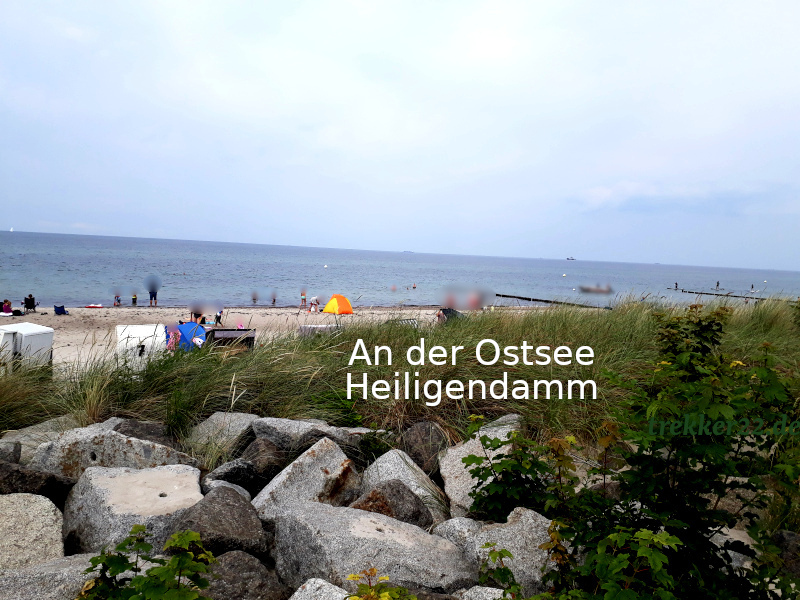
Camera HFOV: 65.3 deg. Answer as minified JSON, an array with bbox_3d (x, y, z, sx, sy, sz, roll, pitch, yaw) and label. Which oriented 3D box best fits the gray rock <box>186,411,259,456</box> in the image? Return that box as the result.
[{"bbox_3d":[-1.735,1.325,6.100,0.700,0.360,0.600,2,5,-15],"label":"gray rock"}]

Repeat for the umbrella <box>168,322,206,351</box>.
[{"bbox_3d":[-6.981,1.298,20.500,1.250,1.050,1.100,4,5,17],"label":"umbrella"}]

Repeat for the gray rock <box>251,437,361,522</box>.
[{"bbox_3d":[-0.637,1.236,4.250,0.710,0.500,0.480,3,4,0],"label":"gray rock"}]

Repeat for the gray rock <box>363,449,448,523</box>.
[{"bbox_3d":[0.045,1.558,5.050,0.660,0.550,0.550,3,4,0],"label":"gray rock"}]

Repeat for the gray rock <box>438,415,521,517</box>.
[{"bbox_3d":[0.614,1.254,4.700,0.640,0.640,0.530,3,4,0],"label":"gray rock"}]

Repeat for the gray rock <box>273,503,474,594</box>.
[{"bbox_3d":[-0.136,1.434,3.600,1.100,0.420,0.570,3,4,0],"label":"gray rock"}]

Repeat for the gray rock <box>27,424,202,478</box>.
[{"bbox_3d":[-2.189,1.176,4.750,1.240,0.440,0.550,3,4,6],"label":"gray rock"}]

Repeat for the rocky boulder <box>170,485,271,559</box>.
[{"bbox_3d":[-1.079,1.343,3.750,0.570,0.390,0.460,3,4,0],"label":"rocky boulder"}]

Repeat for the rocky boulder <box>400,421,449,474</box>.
[{"bbox_3d":[0.226,1.378,5.750,0.430,0.460,0.400,3,4,0],"label":"rocky boulder"}]

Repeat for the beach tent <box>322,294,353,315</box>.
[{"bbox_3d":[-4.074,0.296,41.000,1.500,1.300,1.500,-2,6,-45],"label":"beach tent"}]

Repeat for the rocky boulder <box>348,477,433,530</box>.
[{"bbox_3d":[-0.064,1.570,4.700,0.600,0.380,0.500,3,4,0],"label":"rocky boulder"}]

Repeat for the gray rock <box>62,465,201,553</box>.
[{"bbox_3d":[-1.744,1.396,4.100,0.820,0.460,0.660,1,5,-22],"label":"gray rock"}]

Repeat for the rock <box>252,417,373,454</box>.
[{"bbox_3d":[-0.834,1.321,5.950,1.080,0.340,0.600,2,4,-5],"label":"rock"}]

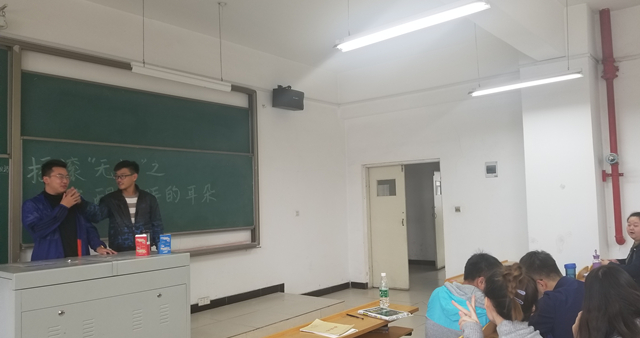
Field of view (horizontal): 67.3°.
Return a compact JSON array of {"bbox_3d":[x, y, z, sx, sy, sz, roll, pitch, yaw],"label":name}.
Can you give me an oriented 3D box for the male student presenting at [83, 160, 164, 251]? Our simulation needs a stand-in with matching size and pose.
[{"bbox_3d":[-1.667,0.778,4.077,0.660,1.700,0.420,0,-4,-25],"label":"male student presenting"}]

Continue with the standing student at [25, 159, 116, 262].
[{"bbox_3d":[-1.956,0.775,3.737,0.460,1.678,0.570,-4,-4,37],"label":"standing student"}]

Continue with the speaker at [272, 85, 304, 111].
[{"bbox_3d":[-0.498,-0.996,6.954,0.490,0.255,0.260,1,3,-35],"label":"speaker"}]

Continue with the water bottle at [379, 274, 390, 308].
[{"bbox_3d":[0.422,0.790,3.137,0.064,0.232,0.064,-1,-4,0],"label":"water bottle"}]

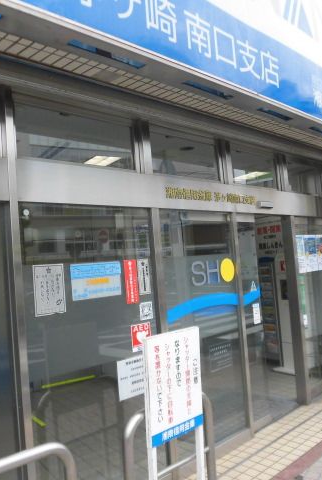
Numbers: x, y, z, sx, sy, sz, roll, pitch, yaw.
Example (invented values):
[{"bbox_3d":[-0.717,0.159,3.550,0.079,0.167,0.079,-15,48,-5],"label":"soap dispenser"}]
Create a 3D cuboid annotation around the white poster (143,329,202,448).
[{"bbox_3d":[0.083,0.864,2.671,0.040,0.610,0.455,-7,-4,45],"label":"white poster"}]

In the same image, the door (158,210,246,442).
[{"bbox_3d":[0.394,0.743,3.722,0.060,1.990,0.967,-7,-4,45],"label":"door"}]

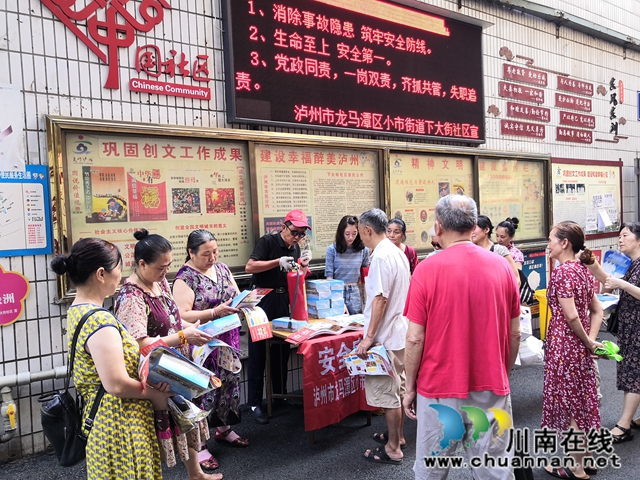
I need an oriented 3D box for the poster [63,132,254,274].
[{"bbox_3d":[-1.227,-0.280,4.067,1.474,1.095,0.030,-4,2,-35],"label":"poster"}]

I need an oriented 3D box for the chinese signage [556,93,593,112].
[{"bbox_3d":[3.904,-2.098,7.684,1.049,0.196,0.030,-4,2,-35],"label":"chinese signage"}]

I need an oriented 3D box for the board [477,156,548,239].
[{"bbox_3d":[2.552,-0.494,6.522,1.501,1.068,0.060,-4,2,-35],"label":"board"}]

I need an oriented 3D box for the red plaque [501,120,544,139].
[{"bbox_3d":[2.829,-1.527,6.938,1.029,0.198,0.030,-4,2,-35],"label":"red plaque"}]

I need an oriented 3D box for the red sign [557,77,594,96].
[{"bbox_3d":[3.948,-2.360,7.715,1.050,0.200,0.030,-4,2,-35],"label":"red sign"}]

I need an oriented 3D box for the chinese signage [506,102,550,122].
[{"bbox_3d":[2.936,-1.783,7.013,1.036,0.192,0.030,-4,2,-35],"label":"chinese signage"}]

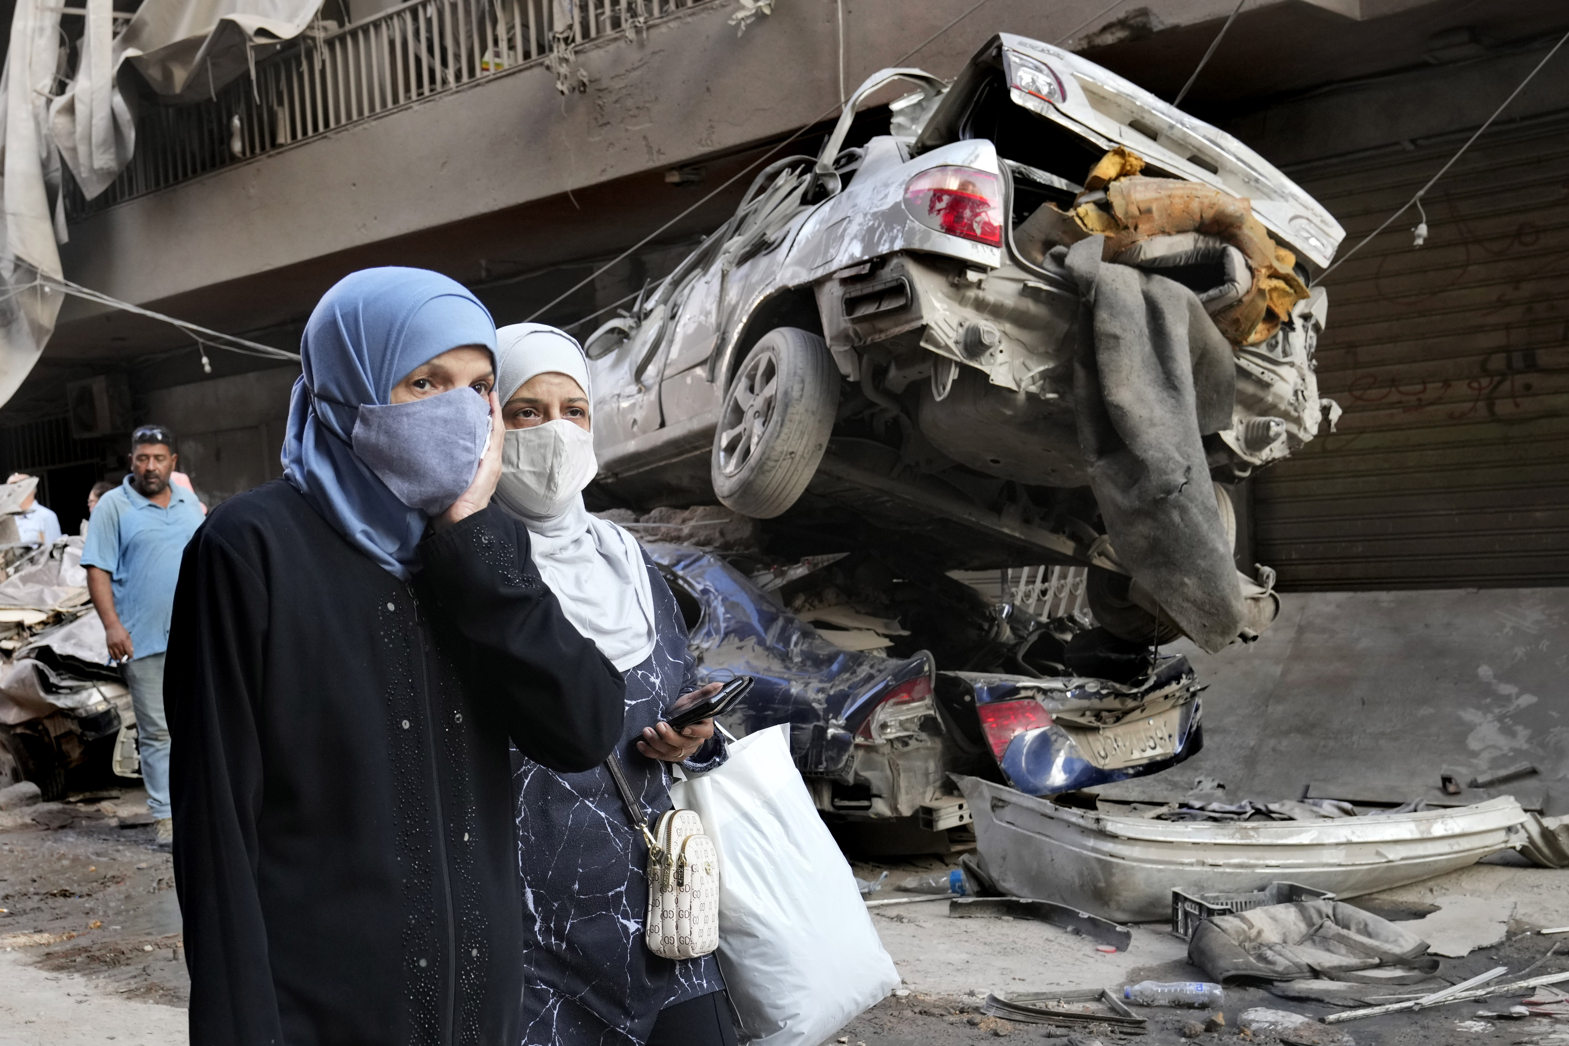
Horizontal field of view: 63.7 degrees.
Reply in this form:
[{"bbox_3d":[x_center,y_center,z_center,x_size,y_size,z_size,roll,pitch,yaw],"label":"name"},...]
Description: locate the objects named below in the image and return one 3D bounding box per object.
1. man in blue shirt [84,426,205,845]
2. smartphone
[{"bbox_3d":[-2.630,0.466,5.220,0.540,1.730,0.350,-4,1,-37],"label":"man in blue shirt"},{"bbox_3d":[-0.088,0.207,1.450,0.077,0.014,0.155,-30,-2,7],"label":"smartphone"}]

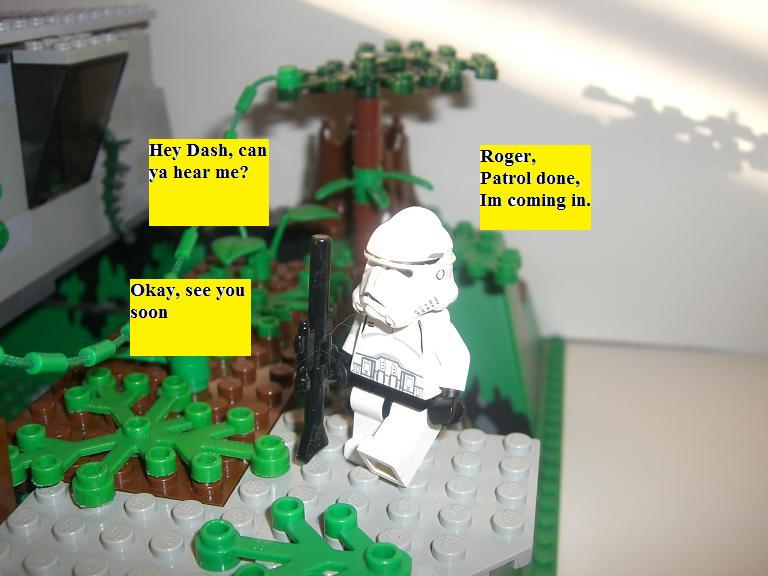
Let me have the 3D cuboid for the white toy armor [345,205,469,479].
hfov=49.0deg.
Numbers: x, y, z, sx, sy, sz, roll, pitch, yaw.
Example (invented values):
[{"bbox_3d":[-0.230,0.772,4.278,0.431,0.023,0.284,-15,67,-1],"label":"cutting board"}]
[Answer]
[{"bbox_3d":[0.002,0.009,0.132,0.025,0.043,0.020,15,24,36],"label":"white toy armor"}]

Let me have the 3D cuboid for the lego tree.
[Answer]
[{"bbox_3d":[-0.004,-0.039,0.254,0.072,0.067,0.055,0,19,0],"label":"lego tree"}]

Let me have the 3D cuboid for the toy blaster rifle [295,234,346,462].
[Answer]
[{"bbox_3d":[-0.011,0.010,0.136,0.004,0.038,0.012,15,19,36],"label":"toy blaster rifle"}]

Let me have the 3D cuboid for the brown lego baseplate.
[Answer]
[{"bbox_3d":[-0.038,0.026,0.144,0.048,0.005,0.040,4,20,11],"label":"brown lego baseplate"}]

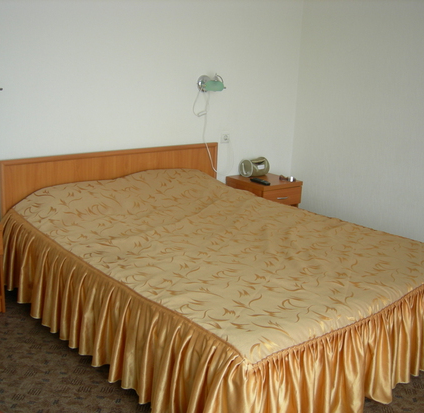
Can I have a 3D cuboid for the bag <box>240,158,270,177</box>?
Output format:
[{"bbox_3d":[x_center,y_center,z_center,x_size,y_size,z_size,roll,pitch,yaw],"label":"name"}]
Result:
[{"bbox_3d":[0.343,-0.310,4.572,0.199,0.147,0.147,-10,18,-39],"label":"bag"}]

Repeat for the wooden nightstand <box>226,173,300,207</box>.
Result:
[{"bbox_3d":[0.406,0.031,4.556,0.404,0.501,0.442,-9,18,-36],"label":"wooden nightstand"}]

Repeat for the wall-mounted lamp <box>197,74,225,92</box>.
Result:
[{"bbox_3d":[0.007,-0.903,4.207,0.184,0.133,0.163,-9,18,-36],"label":"wall-mounted lamp"}]

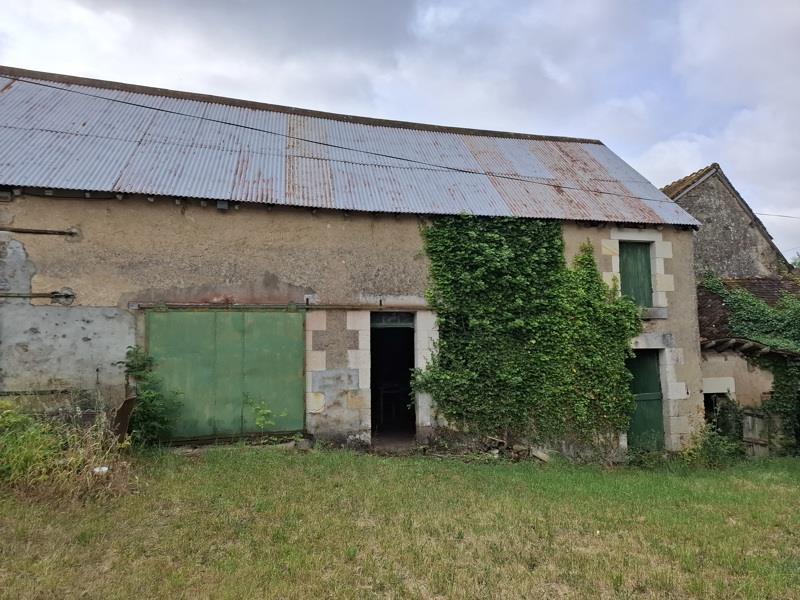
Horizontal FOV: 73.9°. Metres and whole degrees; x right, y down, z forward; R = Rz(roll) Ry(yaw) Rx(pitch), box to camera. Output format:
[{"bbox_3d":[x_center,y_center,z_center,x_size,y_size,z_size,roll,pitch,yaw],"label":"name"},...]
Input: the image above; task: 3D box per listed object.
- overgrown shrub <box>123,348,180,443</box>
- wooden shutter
[{"bbox_3d":[-3.575,1.394,7.676,0.800,1.420,0.700,1,-5,-15],"label":"overgrown shrub"},{"bbox_3d":[4.679,-0.498,10.683,0.840,1.310,0.060,1,-5,-15],"label":"wooden shutter"}]

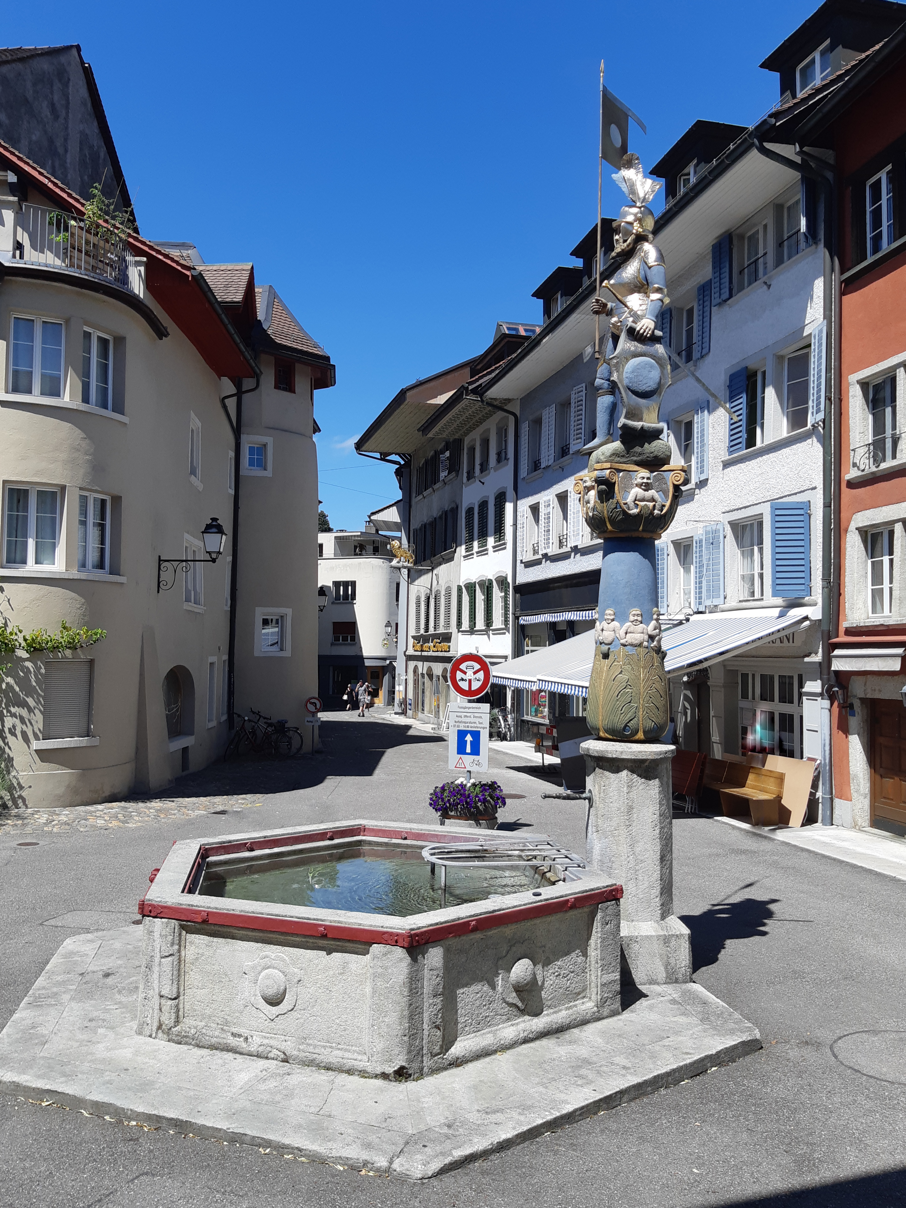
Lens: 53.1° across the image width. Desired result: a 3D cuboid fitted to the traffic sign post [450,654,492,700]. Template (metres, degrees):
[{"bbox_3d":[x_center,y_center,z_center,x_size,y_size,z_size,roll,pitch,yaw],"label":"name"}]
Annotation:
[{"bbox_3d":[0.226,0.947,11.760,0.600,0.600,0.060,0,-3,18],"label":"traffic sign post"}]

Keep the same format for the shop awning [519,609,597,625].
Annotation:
[{"bbox_3d":[2.540,0.365,23.370,0.450,0.270,6.000,2,-3,-15],"label":"shop awning"}]

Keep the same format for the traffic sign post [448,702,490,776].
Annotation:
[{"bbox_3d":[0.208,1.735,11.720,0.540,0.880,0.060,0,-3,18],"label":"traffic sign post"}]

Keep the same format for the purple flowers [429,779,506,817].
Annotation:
[{"bbox_3d":[0.189,2.500,11.720,1.000,0.430,0.900,0,-3,18],"label":"purple flowers"}]

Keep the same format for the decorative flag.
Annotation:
[{"bbox_3d":[1.360,-3.670,7.150,0.040,0.560,0.680,-1,-4,41],"label":"decorative flag"}]

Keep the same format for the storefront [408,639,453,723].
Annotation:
[{"bbox_3d":[-0.950,3.120,36.300,0.700,3.400,8.200,2,-3,-15],"label":"storefront"}]

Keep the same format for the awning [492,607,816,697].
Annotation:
[{"bbox_3d":[3.060,0.844,16.470,3.100,1.450,6.800,2,-3,-15],"label":"awning"}]

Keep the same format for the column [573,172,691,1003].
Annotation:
[{"bbox_3d":[1.308,-0.392,6.590,0.860,5.900,0.860,2,-3,-13],"label":"column"}]

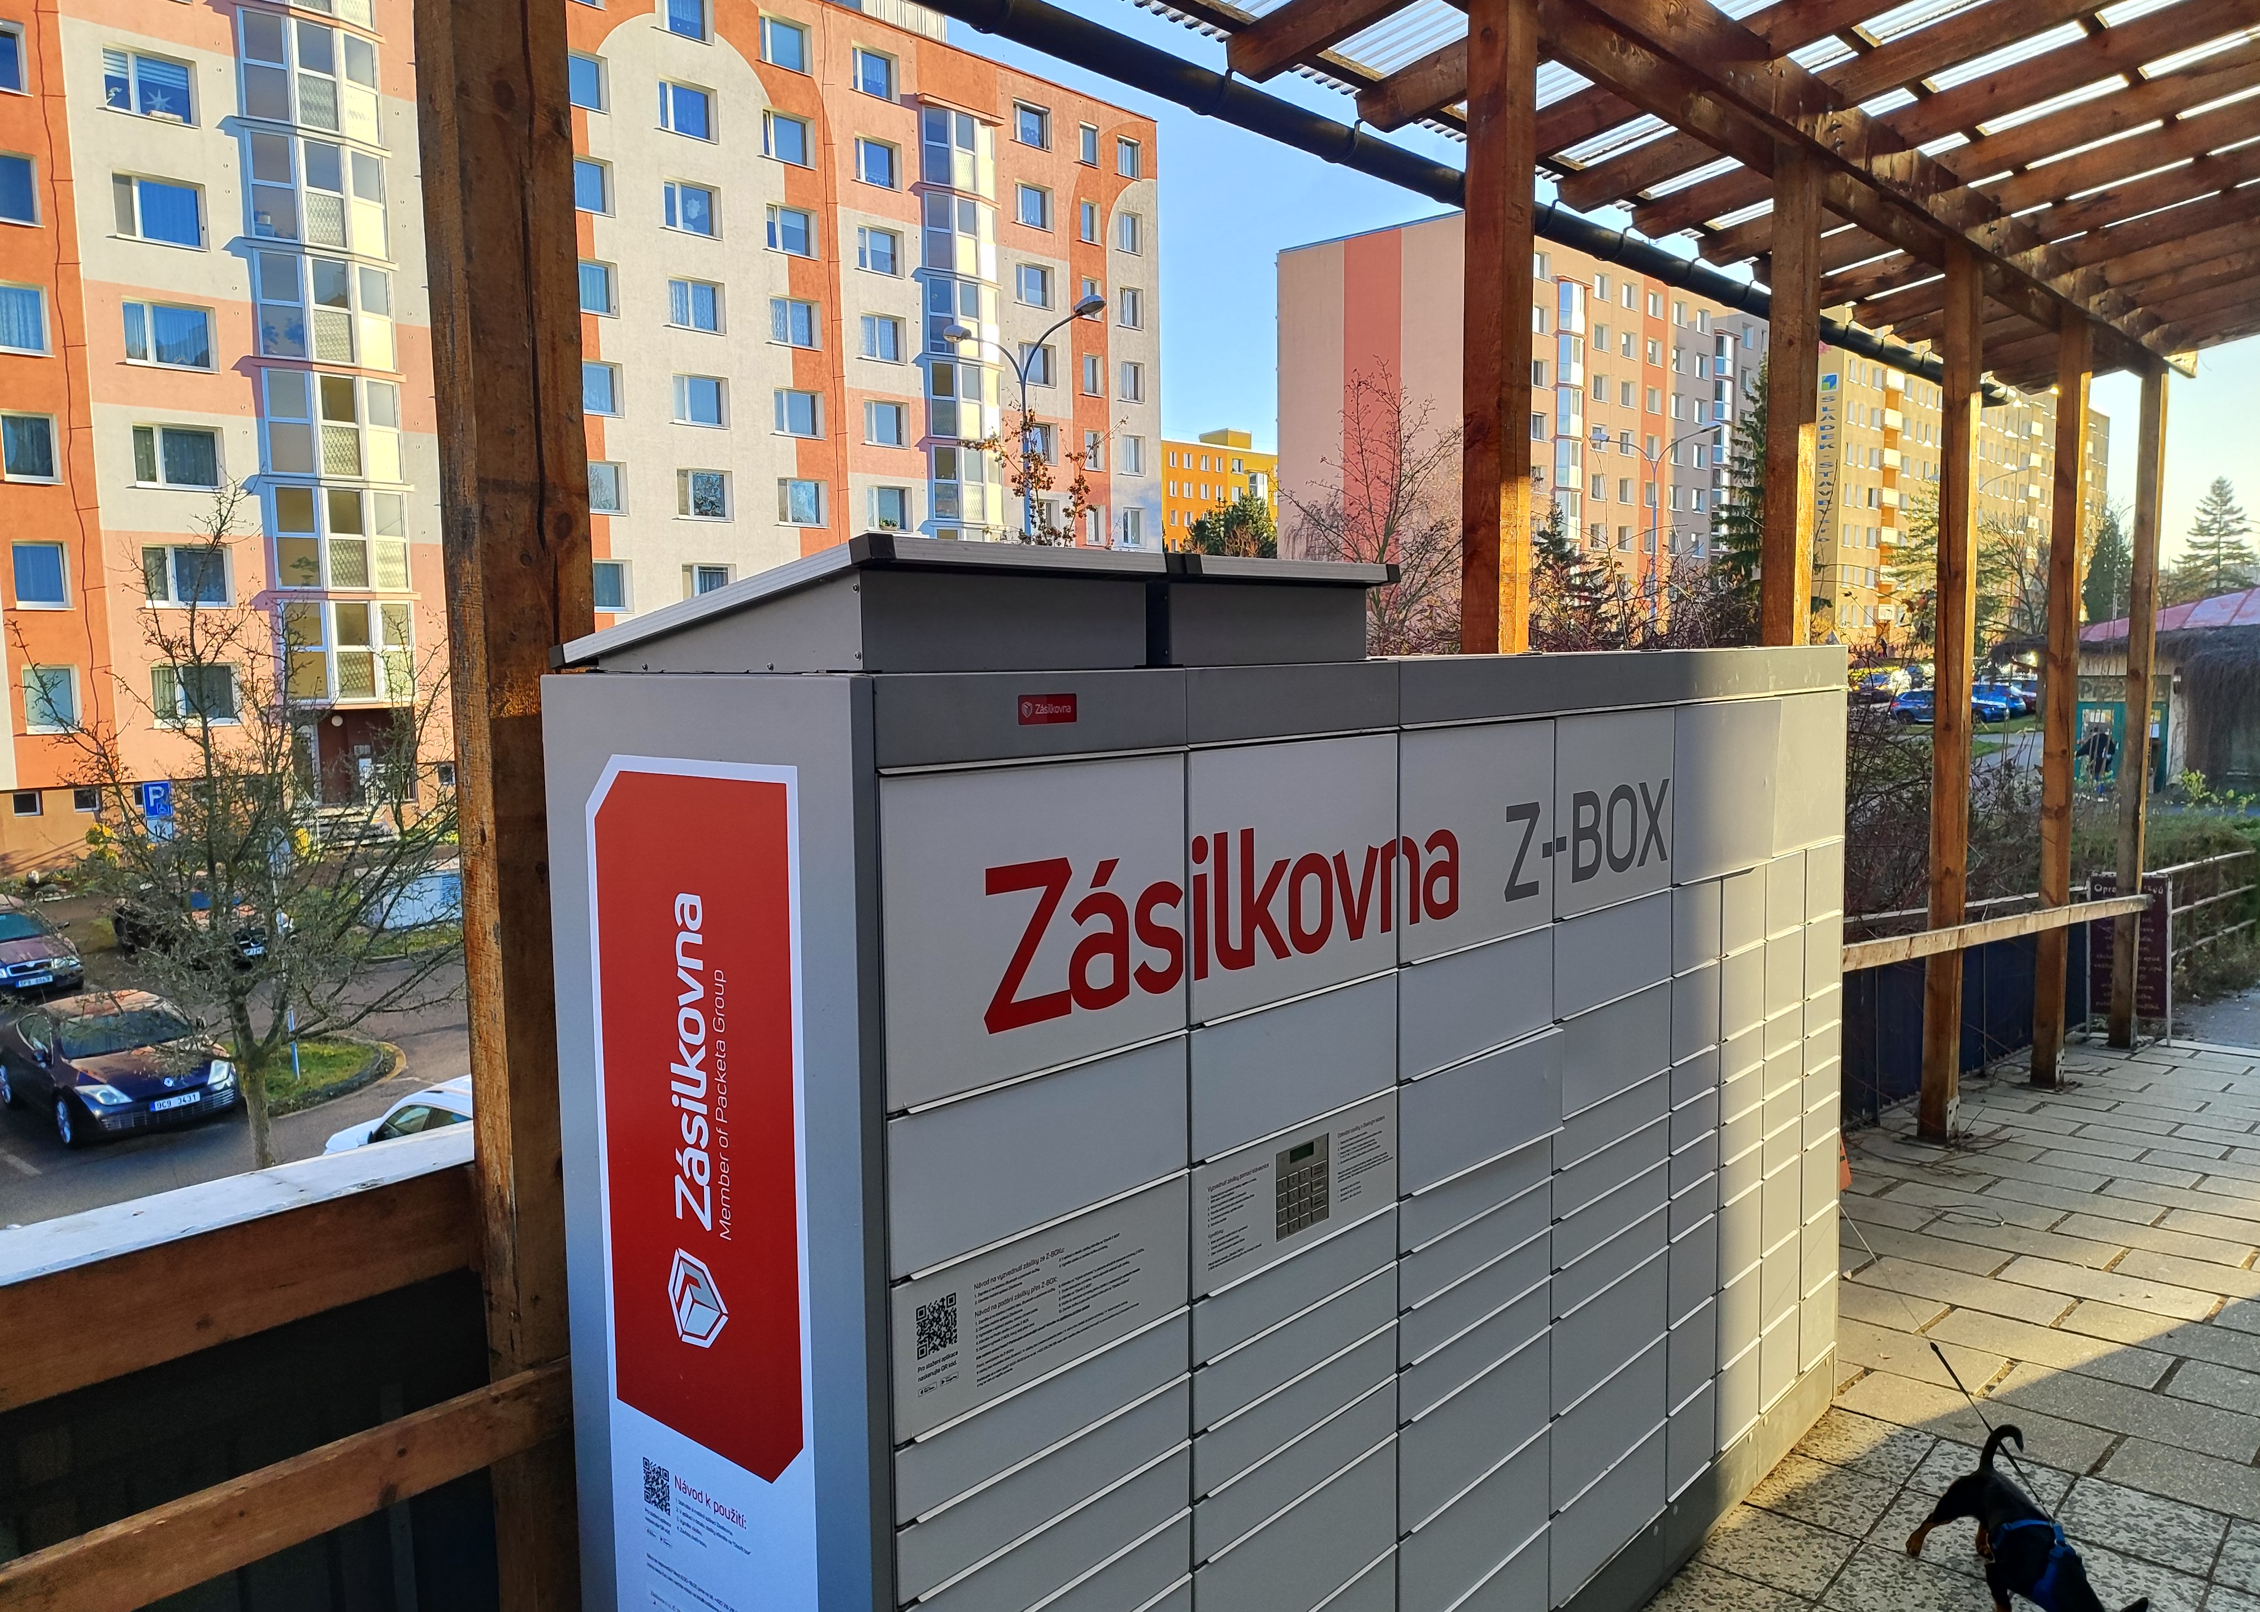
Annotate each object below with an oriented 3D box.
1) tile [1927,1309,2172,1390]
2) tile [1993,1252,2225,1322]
[{"bbox_3d":[2.821,1.679,4.809,0.600,0.050,0.400,3,1,42],"label":"tile"},{"bbox_3d":[3.381,1.688,5.419,0.600,0.050,0.400,3,1,42],"label":"tile"}]

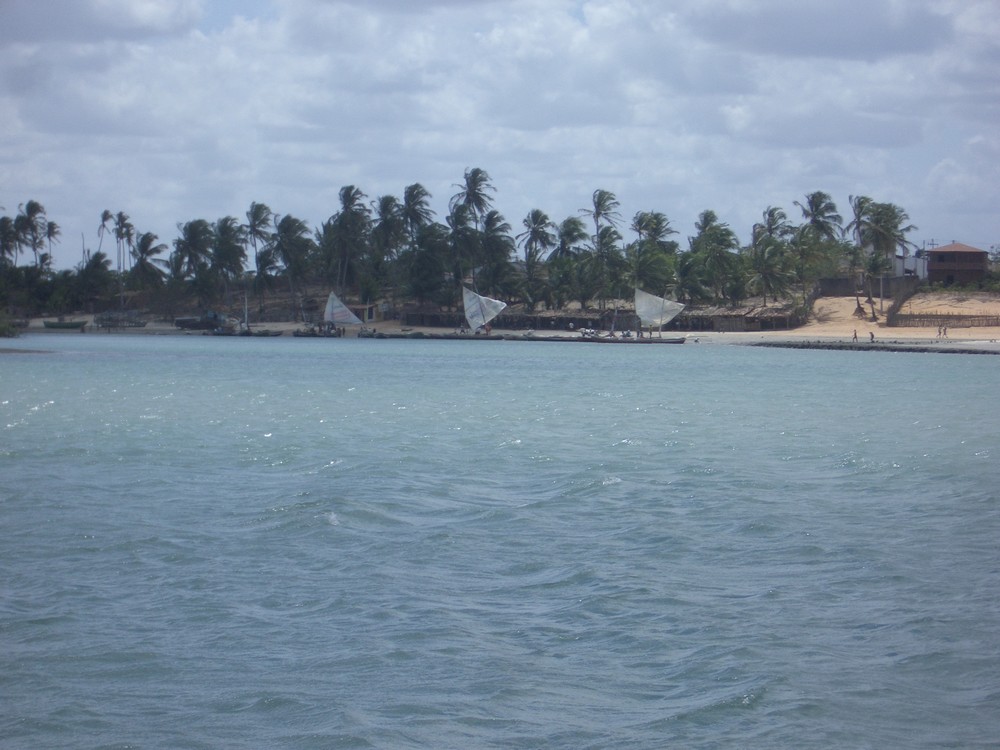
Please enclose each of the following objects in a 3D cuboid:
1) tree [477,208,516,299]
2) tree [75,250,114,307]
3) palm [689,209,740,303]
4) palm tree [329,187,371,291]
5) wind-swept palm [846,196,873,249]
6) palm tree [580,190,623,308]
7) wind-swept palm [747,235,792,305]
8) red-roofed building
[{"bbox_3d":[-0.390,-18.870,475.000,5.950,14.410,6.200,0,1,0],"label":"tree"},{"bbox_3d":[-74.194,-17.382,555.000,7.319,10.795,7.319,0,1,0],"label":"tree"},{"bbox_3d":[32.940,-18.280,468.000,7.710,14.190,7.500,0,1,0],"label":"palm"},{"bbox_3d":[-25.875,-23.452,525.000,6.923,19.039,6.923,0,1,0],"label":"palm tree"},{"bbox_3d":[55.940,-20.620,472.000,4.670,14.940,5.200,0,1,0],"label":"wind-swept palm"},{"bbox_3d":[15.058,-18.618,450.000,6.231,17.506,6.231,0,1,0],"label":"palm tree"},{"bbox_3d":[40.870,-15.850,460.000,6.980,10.920,7.000,0,1,0],"label":"wind-swept palm"},{"bbox_3d":[72.700,-17.400,482.000,9.850,7.310,9.000,0,1,6],"label":"red-roofed building"}]

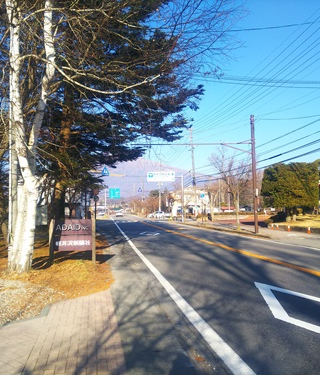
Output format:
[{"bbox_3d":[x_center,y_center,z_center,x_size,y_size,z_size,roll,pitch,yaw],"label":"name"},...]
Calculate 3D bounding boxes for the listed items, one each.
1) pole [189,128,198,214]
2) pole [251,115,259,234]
[{"bbox_3d":[5.059,-2.015,54.461,0.400,13.550,0.400,0,-4,-8],"label":"pole"},{"bbox_3d":[6.062,-0.874,23.959,0.250,7.620,0.250,0,-4,-8],"label":"pole"}]

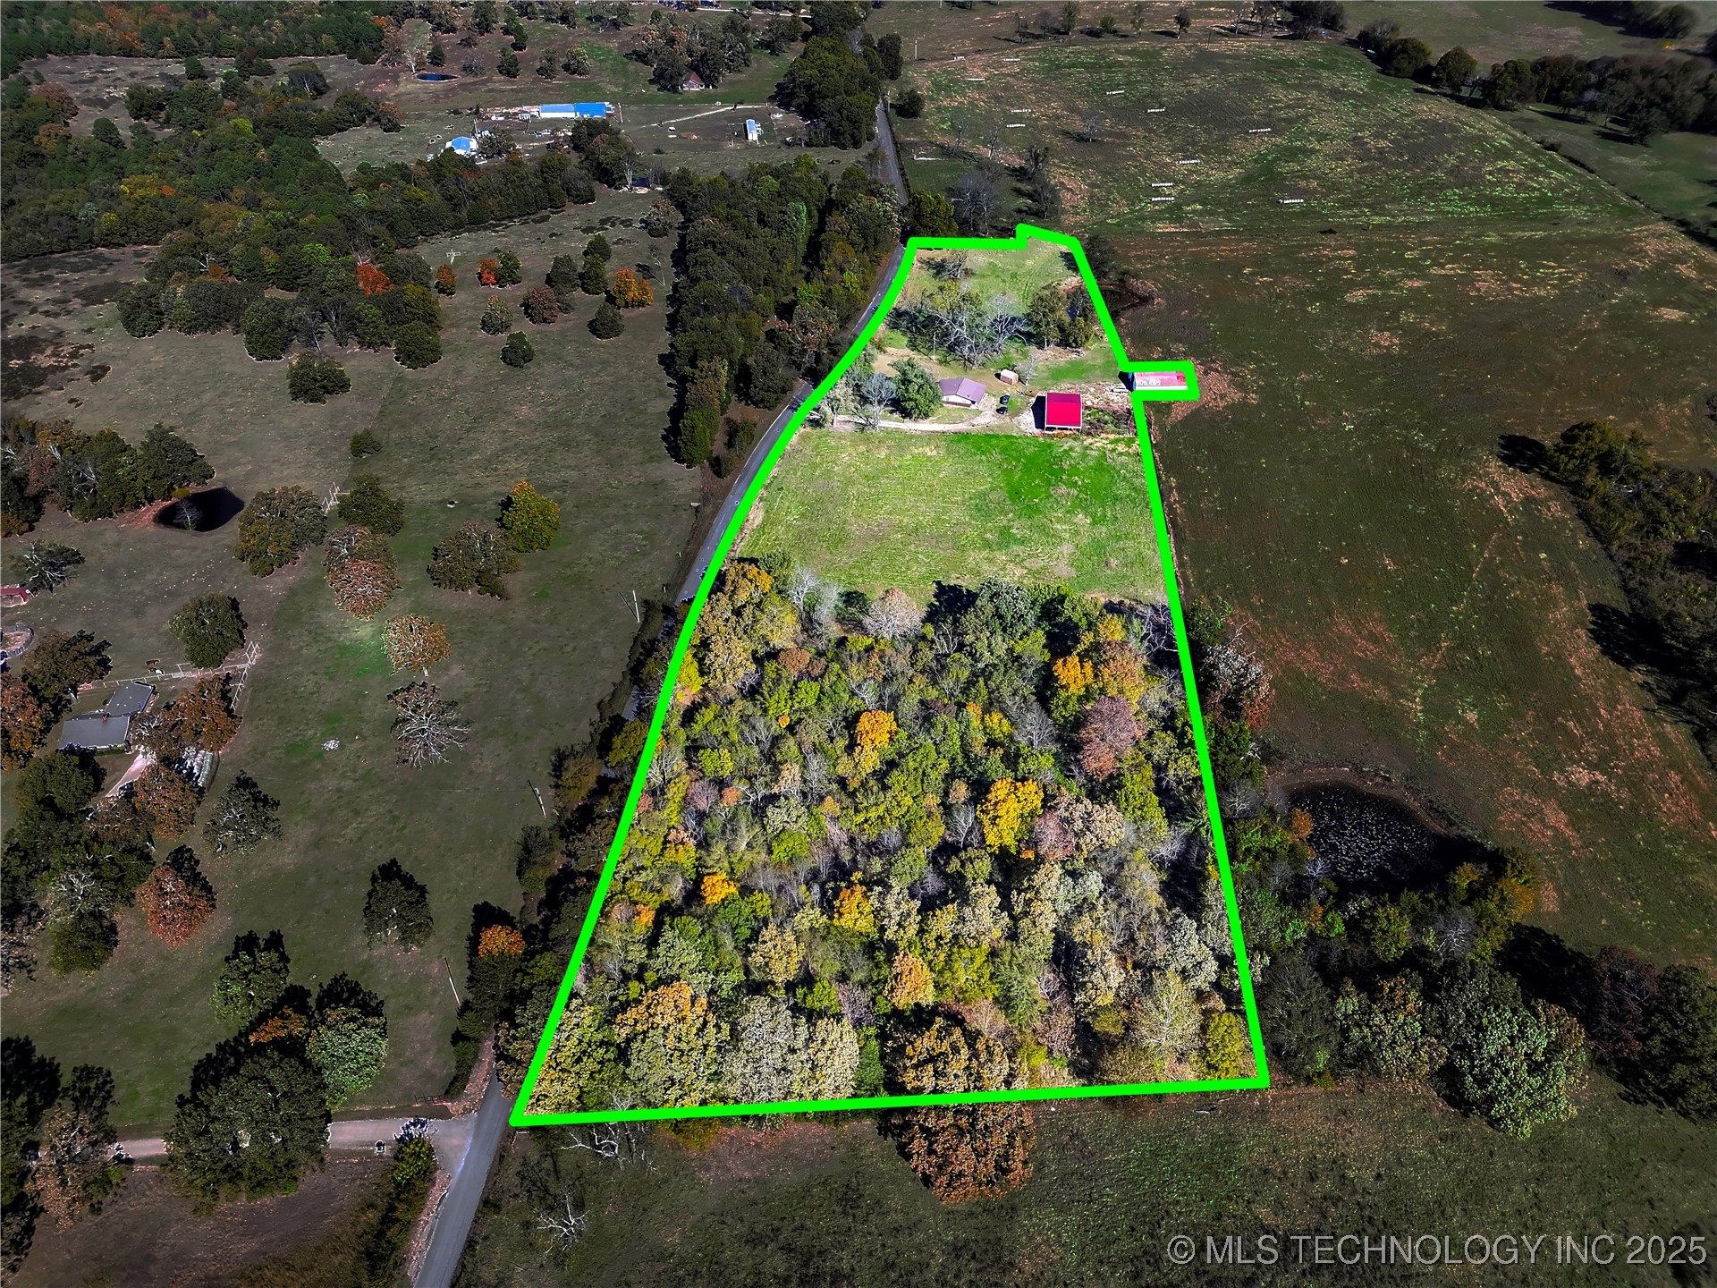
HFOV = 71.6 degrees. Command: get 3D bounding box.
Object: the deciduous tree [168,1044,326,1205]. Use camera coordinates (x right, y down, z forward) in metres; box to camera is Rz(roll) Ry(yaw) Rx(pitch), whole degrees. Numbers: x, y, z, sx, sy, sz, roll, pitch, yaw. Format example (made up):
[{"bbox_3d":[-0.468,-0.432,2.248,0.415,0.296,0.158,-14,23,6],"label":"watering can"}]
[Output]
[{"bbox_3d":[-80.000,64.058,156.879,19.600,14.000,19.000,0,41,0],"label":"deciduous tree"}]

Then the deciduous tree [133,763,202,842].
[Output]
[{"bbox_3d":[-115.500,27.573,199.760,10.700,13.200,10.900,0,41,0],"label":"deciduous tree"}]

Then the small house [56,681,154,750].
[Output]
[{"bbox_3d":[-139.767,14.002,221.910,11.700,4.800,15.900,-4,41,-4],"label":"small house"}]

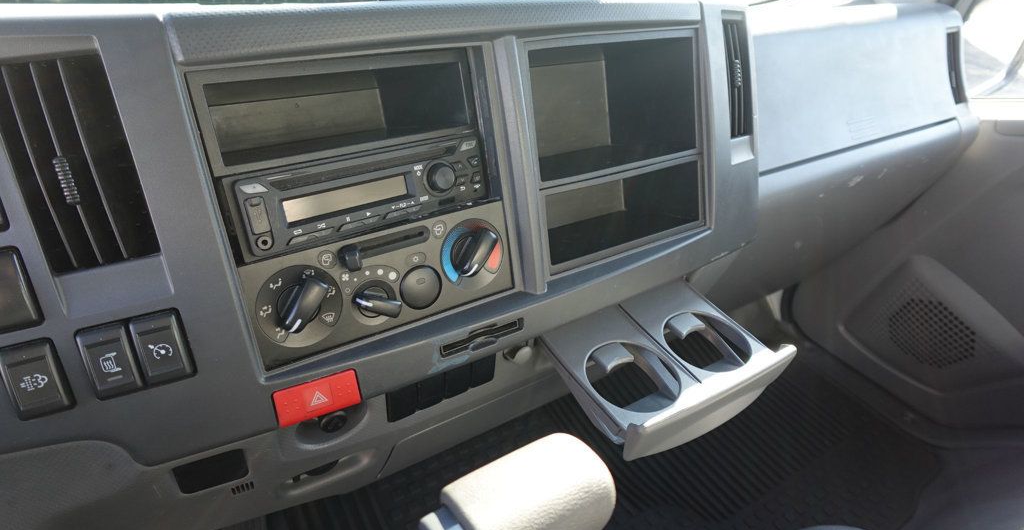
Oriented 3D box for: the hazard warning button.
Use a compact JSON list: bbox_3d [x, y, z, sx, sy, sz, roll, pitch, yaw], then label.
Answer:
[{"bbox_3d":[-0.134,0.088,0.390,0.054,0.025,0.014,-18,20,-29],"label":"hazard warning button"}]

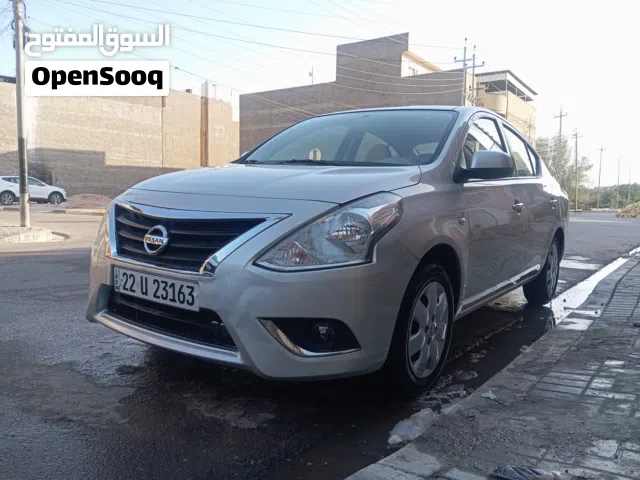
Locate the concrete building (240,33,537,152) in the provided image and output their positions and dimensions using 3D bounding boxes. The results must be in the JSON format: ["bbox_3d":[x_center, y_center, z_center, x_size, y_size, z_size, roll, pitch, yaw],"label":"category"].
[{"bbox_3d":[4.966,-9.228,44.146,24.440,12.710,8.050,5,6,35],"label":"concrete building"}]

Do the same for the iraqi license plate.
[{"bbox_3d":[-0.656,0.189,2.042,0.520,0.110,0.025,6,6,35],"label":"iraqi license plate"}]

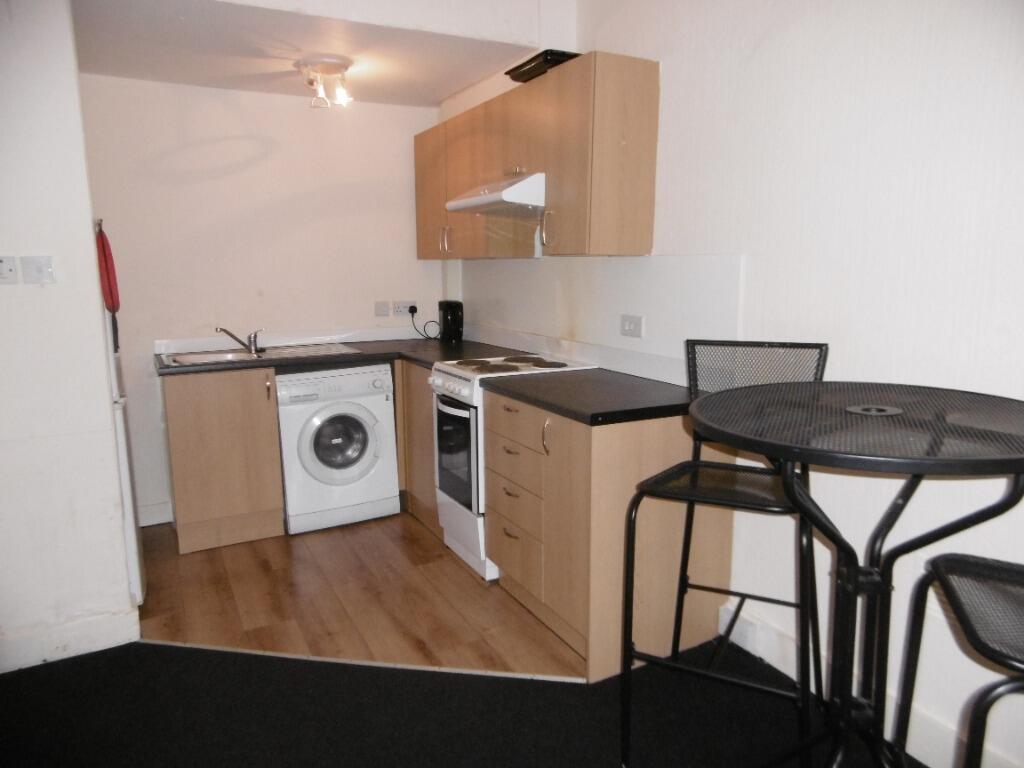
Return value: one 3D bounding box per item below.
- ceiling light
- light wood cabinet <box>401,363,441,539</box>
[{"bbox_3d":[-0.962,-1.548,3.665,0.290,0.220,0.290,-5,11,-27],"label":"ceiling light"},{"bbox_3d":[-0.451,0.315,3.674,0.025,0.822,0.555,-5,11,-27],"label":"light wood cabinet"}]

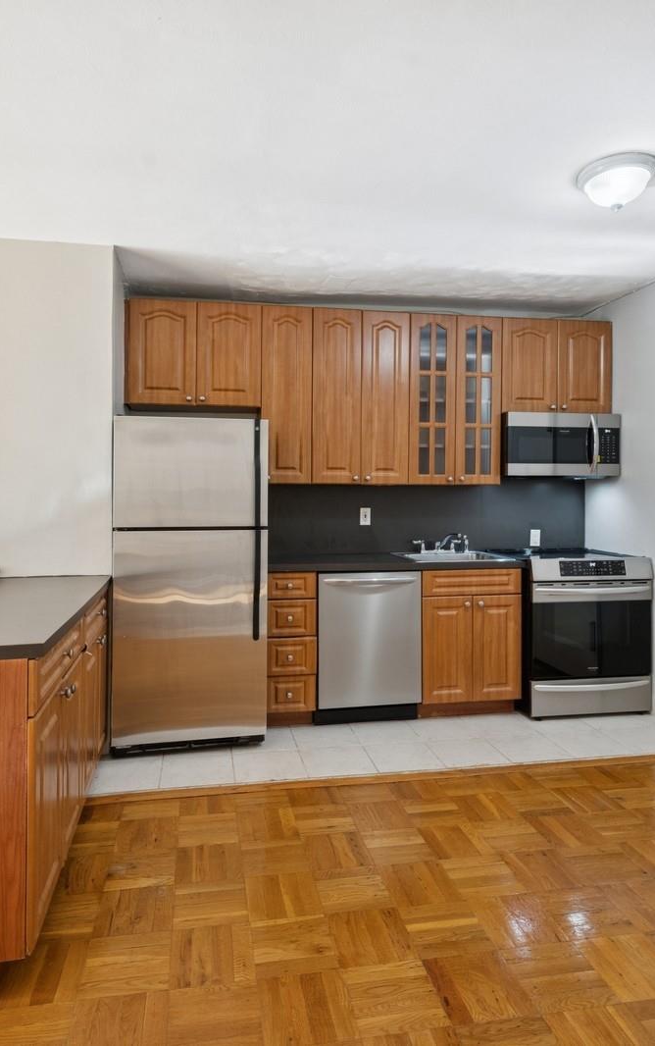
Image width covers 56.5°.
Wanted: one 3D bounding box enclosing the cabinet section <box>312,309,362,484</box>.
[{"bbox_3d":[0.032,-0.767,3.847,0.305,1.050,0.319,0,2,-10],"label":"cabinet section"}]

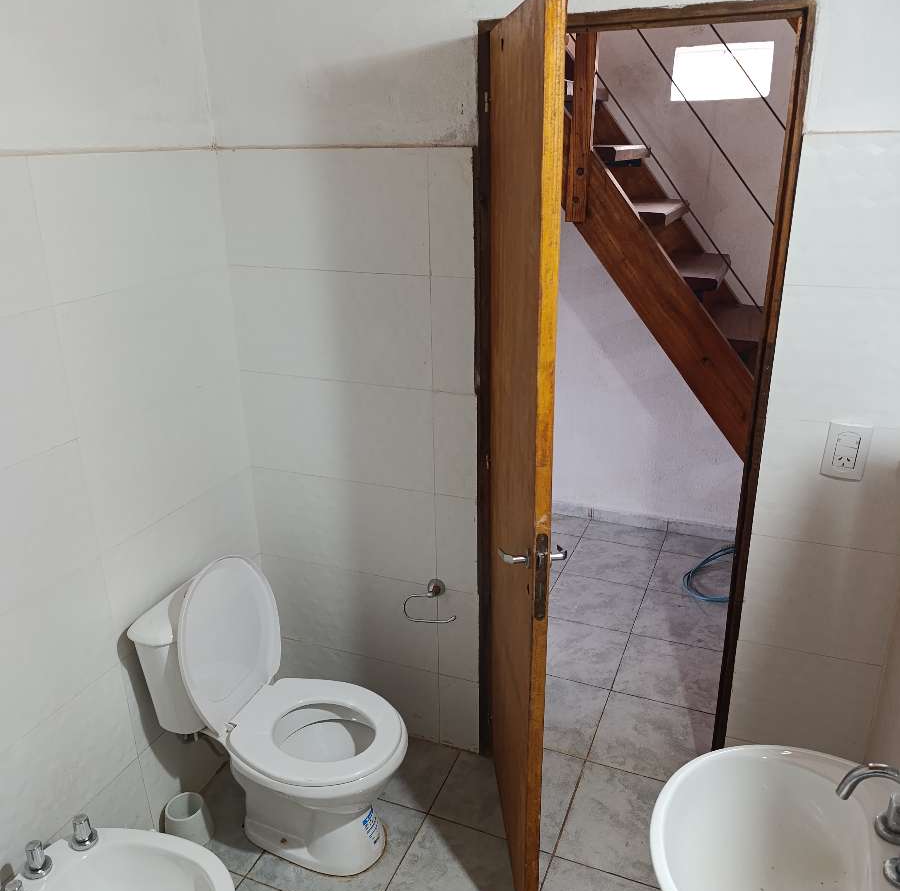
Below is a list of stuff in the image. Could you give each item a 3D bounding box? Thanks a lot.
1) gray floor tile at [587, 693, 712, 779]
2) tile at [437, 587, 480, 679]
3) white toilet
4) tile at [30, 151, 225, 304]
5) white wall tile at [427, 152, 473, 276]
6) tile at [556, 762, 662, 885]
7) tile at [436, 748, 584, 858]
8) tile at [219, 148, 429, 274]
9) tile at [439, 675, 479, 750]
[{"bbox_3d":[0.655,0.931,2.522,0.361,0.010,0.361,7,22,21],"label":"gray floor tile"},{"bbox_3d":[0.024,0.559,2.354,0.122,0.298,0.010,7,22,21],"label":"tile"},{"bbox_3d":[-0.402,0.691,2.061,0.650,0.800,0.420,8,22,23],"label":"white toilet"},{"bbox_3d":[-0.726,-0.534,1.891,0.010,0.295,0.617,7,22,20],"label":"tile"},{"bbox_3d":[0.007,-0.561,1.937,0.122,0.298,0.010,7,22,21],"label":"white wall tile"},{"bbox_3d":[0.515,1.054,2.212,0.363,0.010,0.368,7,22,21],"label":"tile"},{"bbox_3d":[0.181,1.007,2.337,0.361,0.010,0.361,7,22,21],"label":"tile"},{"bbox_3d":[-0.335,-0.605,2.056,0.607,0.298,0.010,7,21,20],"label":"tile"},{"bbox_3d":[0.032,0.819,2.437,0.120,0.267,0.010,7,21,20],"label":"tile"}]

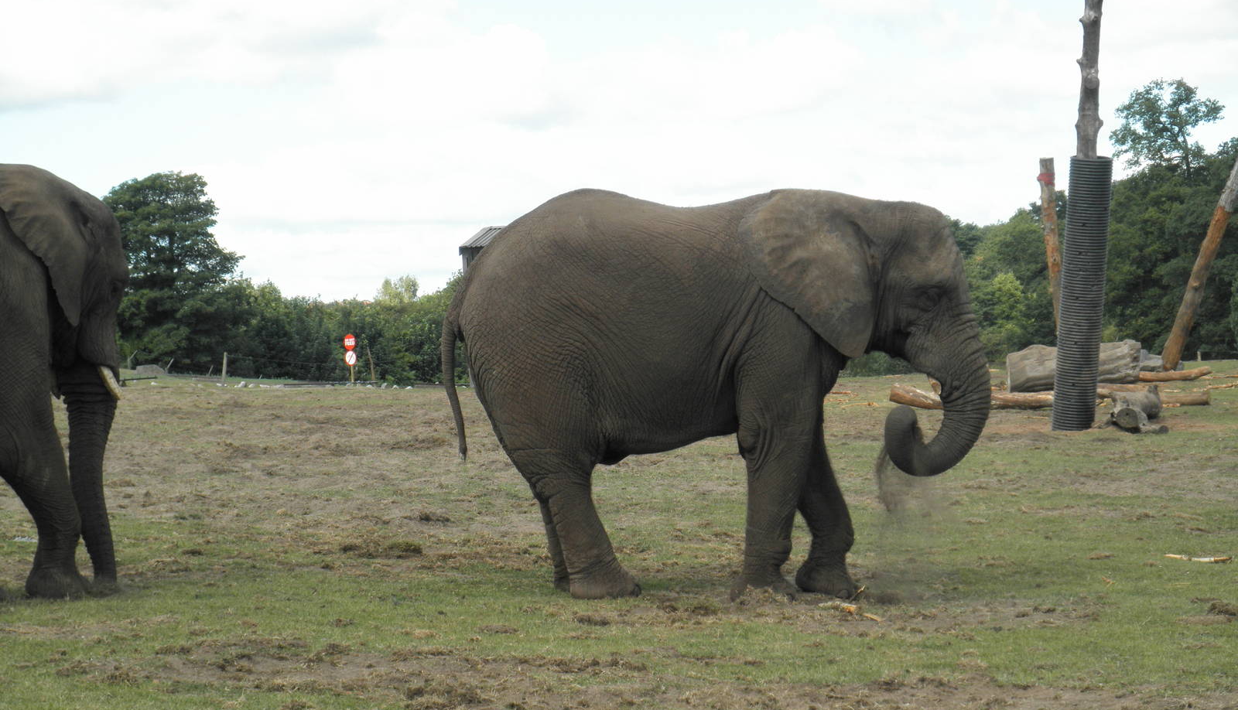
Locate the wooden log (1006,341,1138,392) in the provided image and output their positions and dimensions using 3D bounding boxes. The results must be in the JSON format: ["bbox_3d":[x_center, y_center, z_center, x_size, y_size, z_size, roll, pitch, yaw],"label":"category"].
[{"bbox_3d":[8.724,0.213,50.000,2.600,0.900,0.900,-1,1,1],"label":"wooden log"}]

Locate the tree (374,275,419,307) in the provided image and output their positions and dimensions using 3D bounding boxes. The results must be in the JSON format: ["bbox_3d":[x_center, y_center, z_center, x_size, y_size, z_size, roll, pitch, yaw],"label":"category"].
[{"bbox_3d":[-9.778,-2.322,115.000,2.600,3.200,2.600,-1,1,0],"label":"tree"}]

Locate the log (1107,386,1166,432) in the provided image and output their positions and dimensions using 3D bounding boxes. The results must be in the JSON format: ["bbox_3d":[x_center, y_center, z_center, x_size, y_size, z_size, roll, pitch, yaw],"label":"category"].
[{"bbox_3d":[8.035,0.848,40.500,0.650,0.650,2.000,-1,1,18],"label":"log"}]

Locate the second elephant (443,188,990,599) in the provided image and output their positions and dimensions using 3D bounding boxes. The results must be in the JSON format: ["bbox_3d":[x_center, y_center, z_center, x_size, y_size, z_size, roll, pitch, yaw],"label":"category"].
[{"bbox_3d":[0.630,0.252,17.000,3.580,2.640,1.400,-1,1,7],"label":"second elephant"}]

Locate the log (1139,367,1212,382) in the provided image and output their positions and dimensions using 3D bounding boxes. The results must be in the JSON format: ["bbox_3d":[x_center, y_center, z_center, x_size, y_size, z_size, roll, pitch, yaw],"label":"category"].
[{"bbox_3d":[10.952,0.395,52.000,1.900,0.270,0.280,-1,1,-6],"label":"log"}]

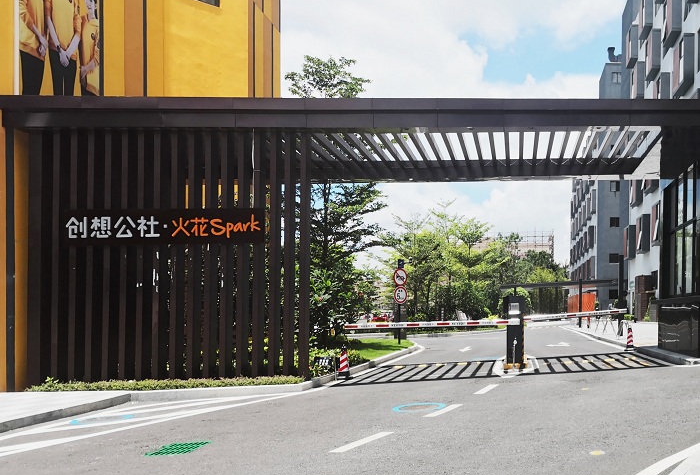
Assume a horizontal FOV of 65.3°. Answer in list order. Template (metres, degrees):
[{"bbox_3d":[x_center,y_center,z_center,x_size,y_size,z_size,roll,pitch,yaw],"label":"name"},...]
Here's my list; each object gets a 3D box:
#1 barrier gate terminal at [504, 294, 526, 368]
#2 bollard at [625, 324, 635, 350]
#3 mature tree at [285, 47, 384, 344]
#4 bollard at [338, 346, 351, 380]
[{"bbox_3d":[3.759,2.146,12.400,0.460,1.580,0.400,-1,-4,22],"label":"barrier gate terminal"},{"bbox_3d":[7.841,2.802,15.300,0.290,0.710,0.290,-1,-4,18],"label":"bollard"},{"bbox_3d":[-0.644,-1.288,19.000,3.700,10.100,3.700,0,-4,0],"label":"mature tree"},{"bbox_3d":[-0.117,2.656,11.600,0.280,0.710,0.280,-1,-4,18],"label":"bollard"}]

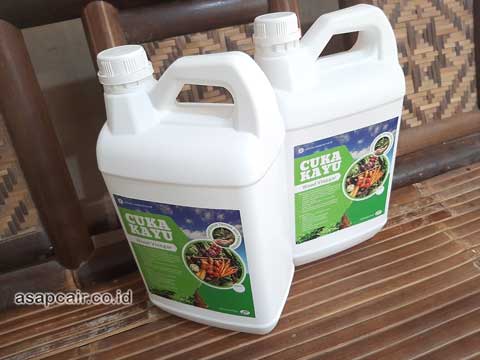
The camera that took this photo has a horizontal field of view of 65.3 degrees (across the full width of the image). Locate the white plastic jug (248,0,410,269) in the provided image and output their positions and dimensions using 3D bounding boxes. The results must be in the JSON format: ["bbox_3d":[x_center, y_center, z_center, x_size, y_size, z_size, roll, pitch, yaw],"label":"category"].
[{"bbox_3d":[0.116,-0.065,0.527,0.180,0.323,0.133,-16,34,-12],"label":"white plastic jug"}]

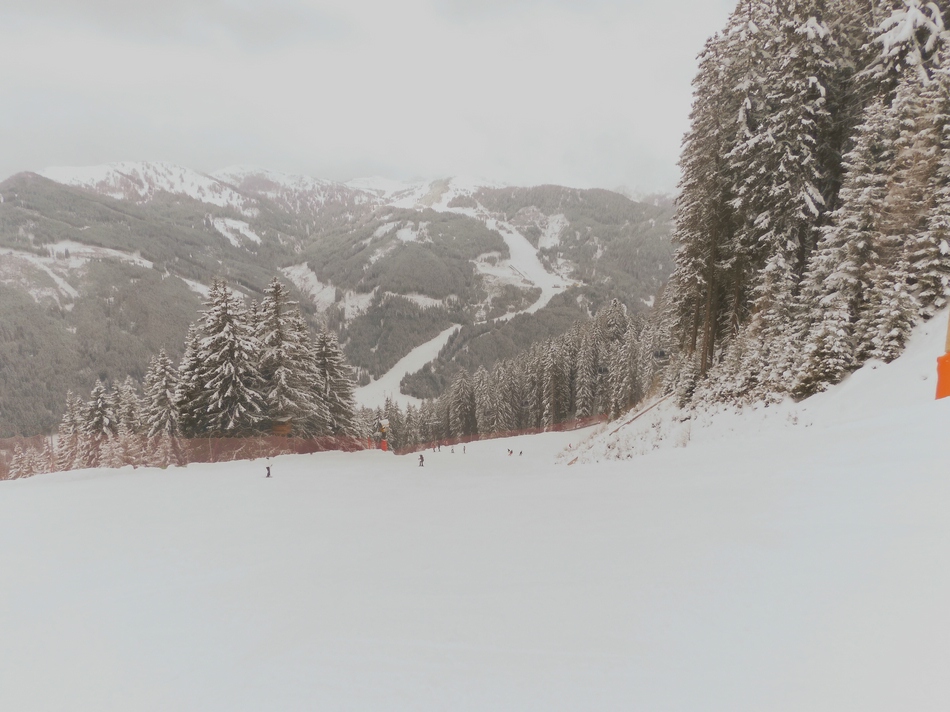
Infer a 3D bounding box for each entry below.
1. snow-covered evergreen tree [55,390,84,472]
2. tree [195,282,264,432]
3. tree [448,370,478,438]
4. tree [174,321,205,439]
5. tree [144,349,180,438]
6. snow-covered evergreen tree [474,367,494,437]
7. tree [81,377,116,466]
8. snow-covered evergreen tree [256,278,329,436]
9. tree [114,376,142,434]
[{"bbox_3d":[-28.231,5.281,45.741,1.940,5.950,1.940,-1,12,0],"label":"snow-covered evergreen tree"},{"bbox_3d":[-27.243,1.187,73.130,7.770,19.090,7.770,-1,12,0],"label":"tree"},{"bbox_3d":[-3.311,12.961,174.518,7.420,19.770,7.420,-1,12,0],"label":"tree"},{"bbox_3d":[-30.023,3.468,69.765,3.810,13.760,3.810,-1,12,0],"label":"tree"},{"bbox_3d":[-26.955,4.091,56.817,3.280,9.650,3.280,-1,12,0],"label":"tree"},{"bbox_3d":[2.318,13.068,179.543,6.540,20.900,6.540,-1,12,0],"label":"snow-covered evergreen tree"},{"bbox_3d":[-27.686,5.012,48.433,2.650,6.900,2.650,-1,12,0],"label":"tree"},{"bbox_3d":[-21.363,1.017,77.143,8.430,20.130,8.430,-1,12,0],"label":"snow-covered evergreen tree"},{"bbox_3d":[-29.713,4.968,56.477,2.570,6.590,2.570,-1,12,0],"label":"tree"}]

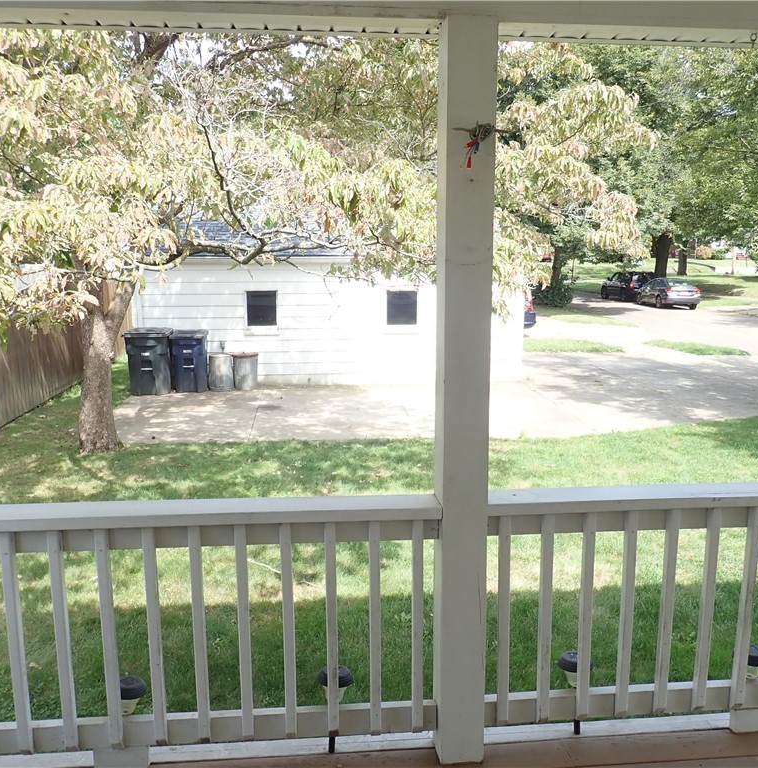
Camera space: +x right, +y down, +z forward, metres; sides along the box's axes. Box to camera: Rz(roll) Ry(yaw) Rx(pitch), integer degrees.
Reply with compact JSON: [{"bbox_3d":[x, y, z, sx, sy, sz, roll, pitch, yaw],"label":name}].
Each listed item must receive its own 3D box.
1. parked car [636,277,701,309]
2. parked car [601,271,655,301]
[{"bbox_3d":[14.109,-4.502,36.319,1.830,1.450,4.800,0,10,1],"label":"parked car"},{"bbox_3d":[14.419,-5.712,42.757,1.830,1.720,4.500,-2,10,-8],"label":"parked car"}]

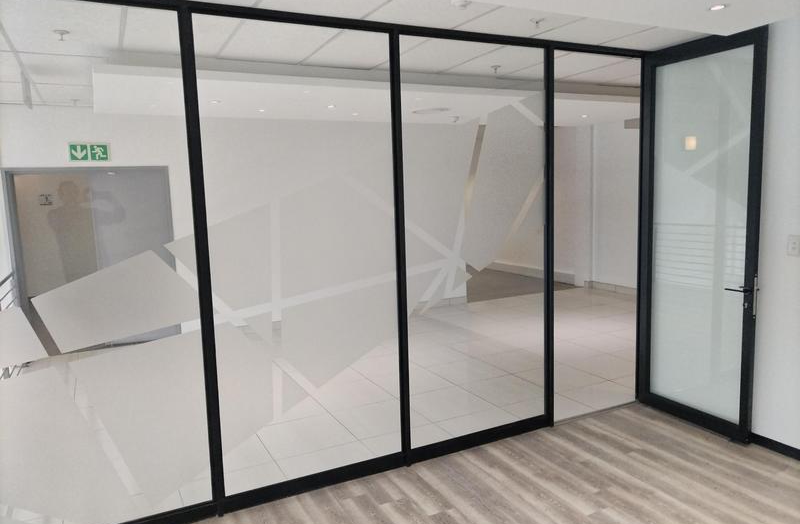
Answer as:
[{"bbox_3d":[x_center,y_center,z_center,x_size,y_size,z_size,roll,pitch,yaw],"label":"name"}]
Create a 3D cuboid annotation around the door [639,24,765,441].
[{"bbox_3d":[2.035,-0.157,4.140,0.045,2.615,0.875,-5,8,-26],"label":"door"}]

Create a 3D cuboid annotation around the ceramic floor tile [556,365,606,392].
[{"bbox_3d":[1.426,1.041,5.416,0.600,0.010,0.600,-5,8,-26],"label":"ceramic floor tile"}]

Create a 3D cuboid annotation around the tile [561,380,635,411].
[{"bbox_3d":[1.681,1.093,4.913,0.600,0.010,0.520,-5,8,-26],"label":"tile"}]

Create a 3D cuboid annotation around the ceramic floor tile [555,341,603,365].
[{"bbox_3d":[1.690,0.934,6.231,0.600,0.010,0.600,-5,8,-26],"label":"ceramic floor tile"}]

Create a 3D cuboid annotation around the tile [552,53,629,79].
[{"bbox_3d":[1.336,-1.586,4.871,0.600,0.015,1.150,-5,8,-26],"label":"tile"}]

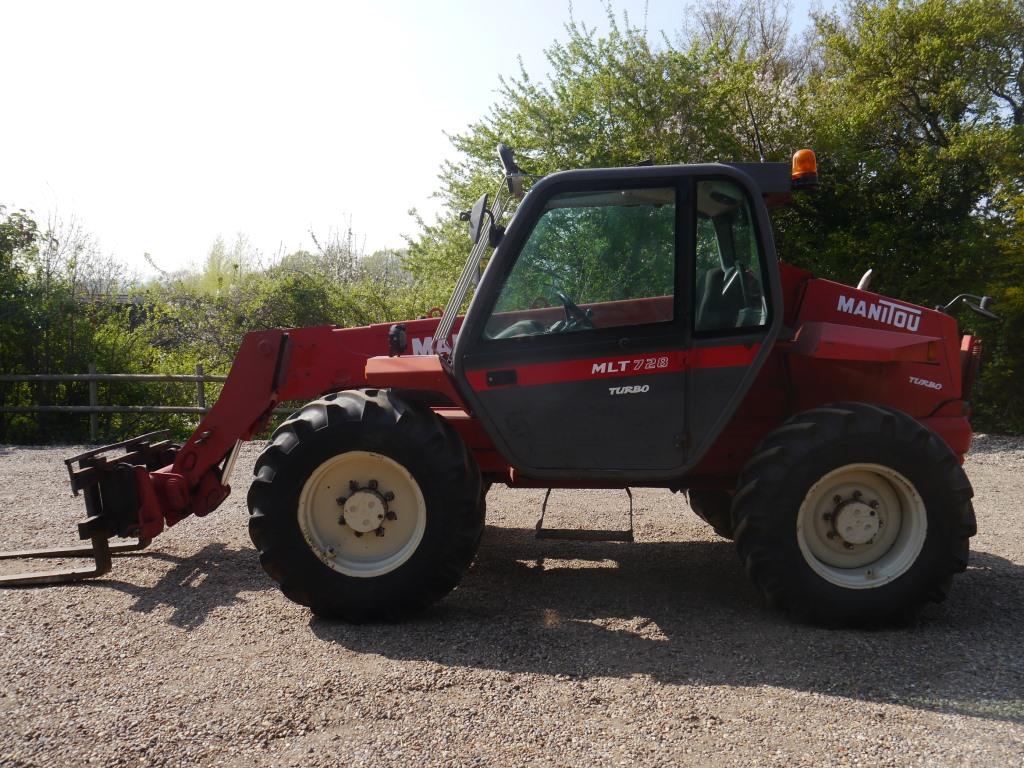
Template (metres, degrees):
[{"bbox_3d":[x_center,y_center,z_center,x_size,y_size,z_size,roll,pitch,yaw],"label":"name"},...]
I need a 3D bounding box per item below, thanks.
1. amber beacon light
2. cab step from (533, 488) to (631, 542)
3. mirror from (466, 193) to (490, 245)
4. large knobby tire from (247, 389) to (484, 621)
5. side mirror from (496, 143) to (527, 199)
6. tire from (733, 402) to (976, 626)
[{"bbox_3d":[1.677,-1.230,4.750,0.152,0.235,0.152,0,2,2],"label":"amber beacon light"},{"bbox_3d":[0.391,0.710,4.470,0.520,0.290,0.200,0,2,2],"label":"cab step"},{"bbox_3d":[-0.176,-0.882,4.430,0.070,0.275,0.180,13,0,-13],"label":"mirror"},{"bbox_3d":[-0.770,0.638,4.490,1.230,1.210,0.430,0,2,2],"label":"large knobby tire"},{"bbox_3d":[-0.013,-1.363,5.300,0.080,0.360,0.190,-12,7,28],"label":"side mirror"},{"bbox_3d":[1.788,0.683,4.420,1.230,1.200,0.430,0,2,2],"label":"tire"}]

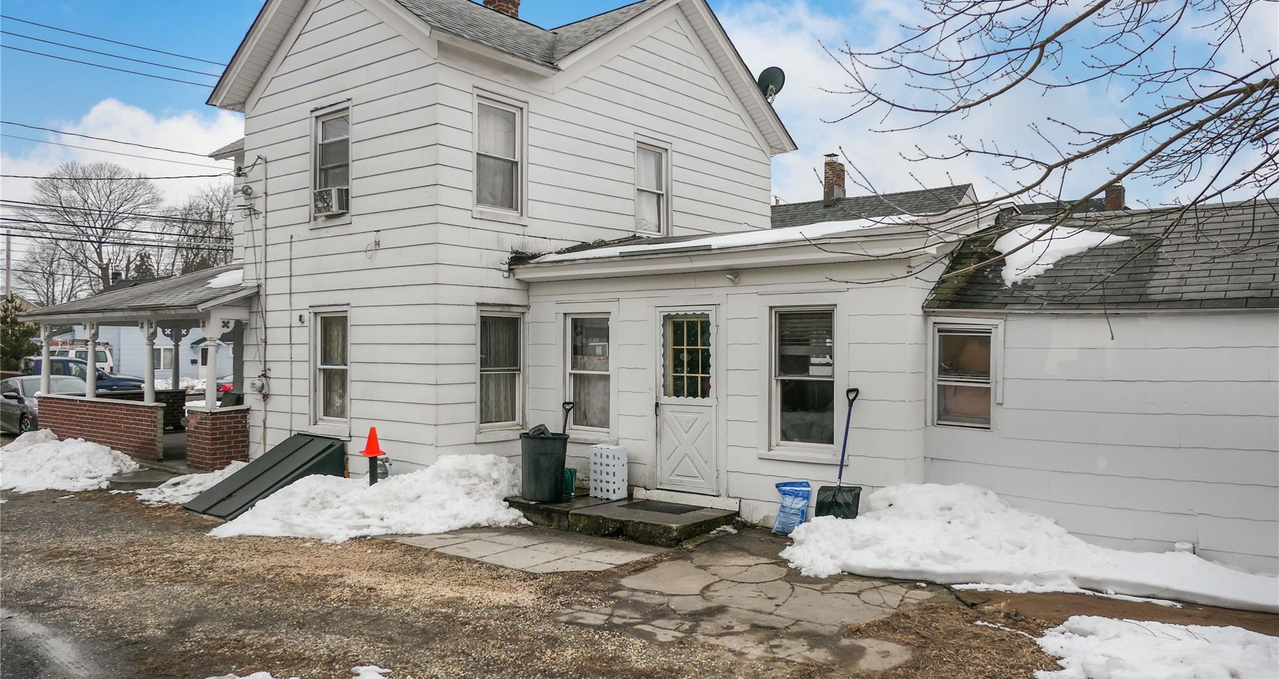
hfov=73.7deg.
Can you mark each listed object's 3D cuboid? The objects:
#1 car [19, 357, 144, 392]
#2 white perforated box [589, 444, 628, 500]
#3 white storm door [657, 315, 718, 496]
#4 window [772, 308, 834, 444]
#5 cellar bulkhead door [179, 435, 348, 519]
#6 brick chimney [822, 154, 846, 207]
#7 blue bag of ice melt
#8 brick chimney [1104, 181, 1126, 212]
[{"bbox_3d":[-20.268,1.542,29.665,1.950,1.860,5.300,0,0,37],"label":"car"},{"bbox_3d":[-0.341,1.459,9.380,0.345,0.545,0.240,0,0,37],"label":"white perforated box"},{"bbox_3d":[0.506,0.654,9.341,0.773,2.030,0.060,0,0,36],"label":"white storm door"},{"bbox_3d":[1.643,0.387,8.568,0.687,1.370,0.110,0,0,36],"label":"window"},{"bbox_3d":[-4.482,1.624,10.234,1.019,0.775,1.465,0,0,36],"label":"cellar bulkhead door"},{"bbox_3d":[5.536,-4.526,24.200,0.360,1.450,0.580,0,0,36],"label":"brick chimney"},{"bbox_3d":[1.514,1.679,8.501,0.370,0.530,0.160,0,0,36],"label":"blue bag of ice melt"},{"bbox_3d":[14.210,-4.260,25.500,0.450,1.000,0.480,0,0,36],"label":"brick chimney"}]

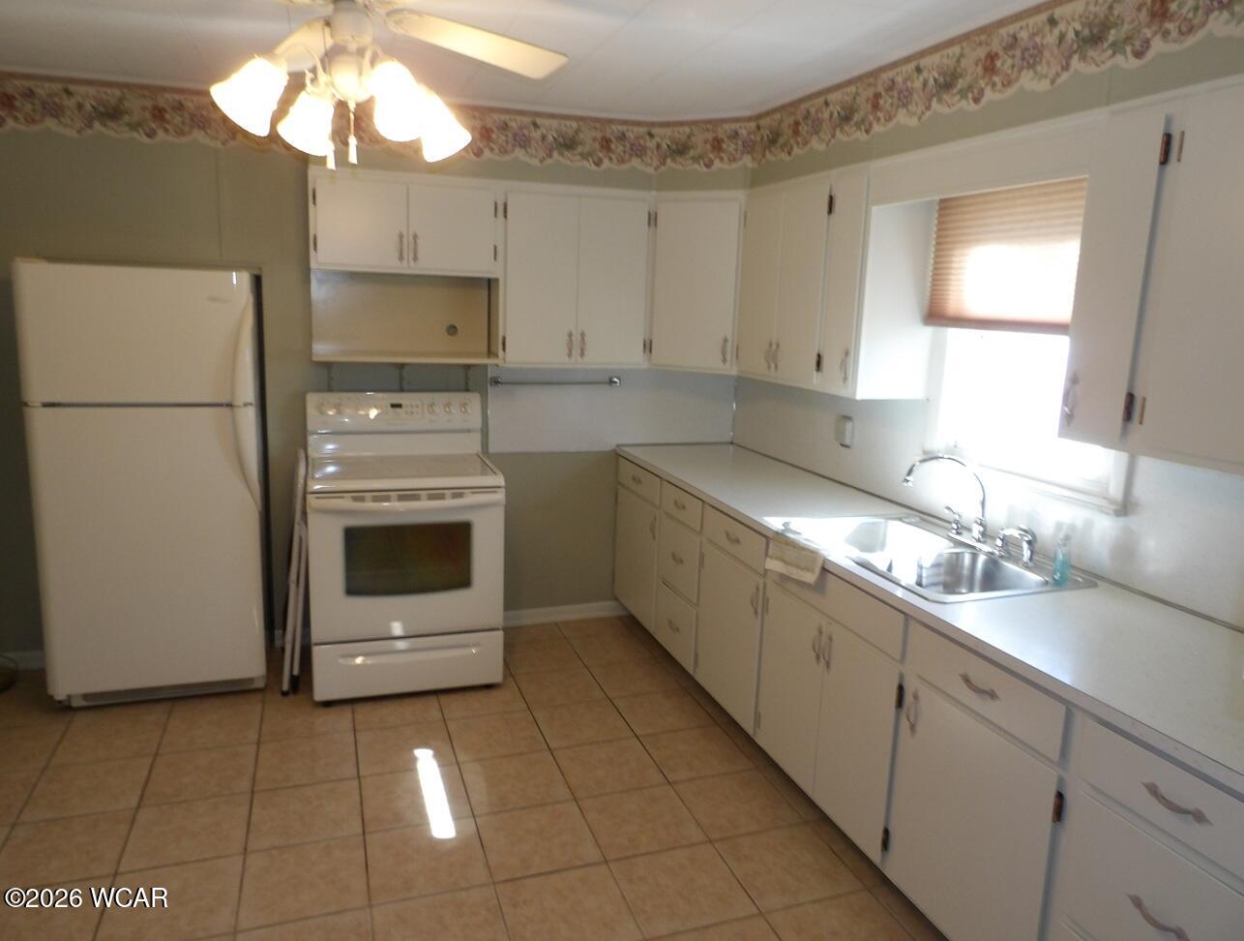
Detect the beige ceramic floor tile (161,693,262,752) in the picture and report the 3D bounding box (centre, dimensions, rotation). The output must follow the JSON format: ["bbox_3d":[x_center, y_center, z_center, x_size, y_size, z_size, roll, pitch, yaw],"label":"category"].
[{"bbox_3d":[-1.535,0.972,3.133,0.330,0.010,0.330,-2,11,-19],"label":"beige ceramic floor tile"}]

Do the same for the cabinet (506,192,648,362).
[{"bbox_3d":[-0.241,-0.887,3.881,0.692,0.779,0.306,-2,11,-19],"label":"cabinet"}]

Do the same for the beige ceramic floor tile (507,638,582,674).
[{"bbox_3d":[-0.371,0.863,3.838,0.323,0.010,0.323,-2,11,-19],"label":"beige ceramic floor tile"}]

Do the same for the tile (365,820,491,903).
[{"bbox_3d":[-0.572,1.140,2.437,0.330,0.010,0.330,-2,11,-19],"label":"tile"}]

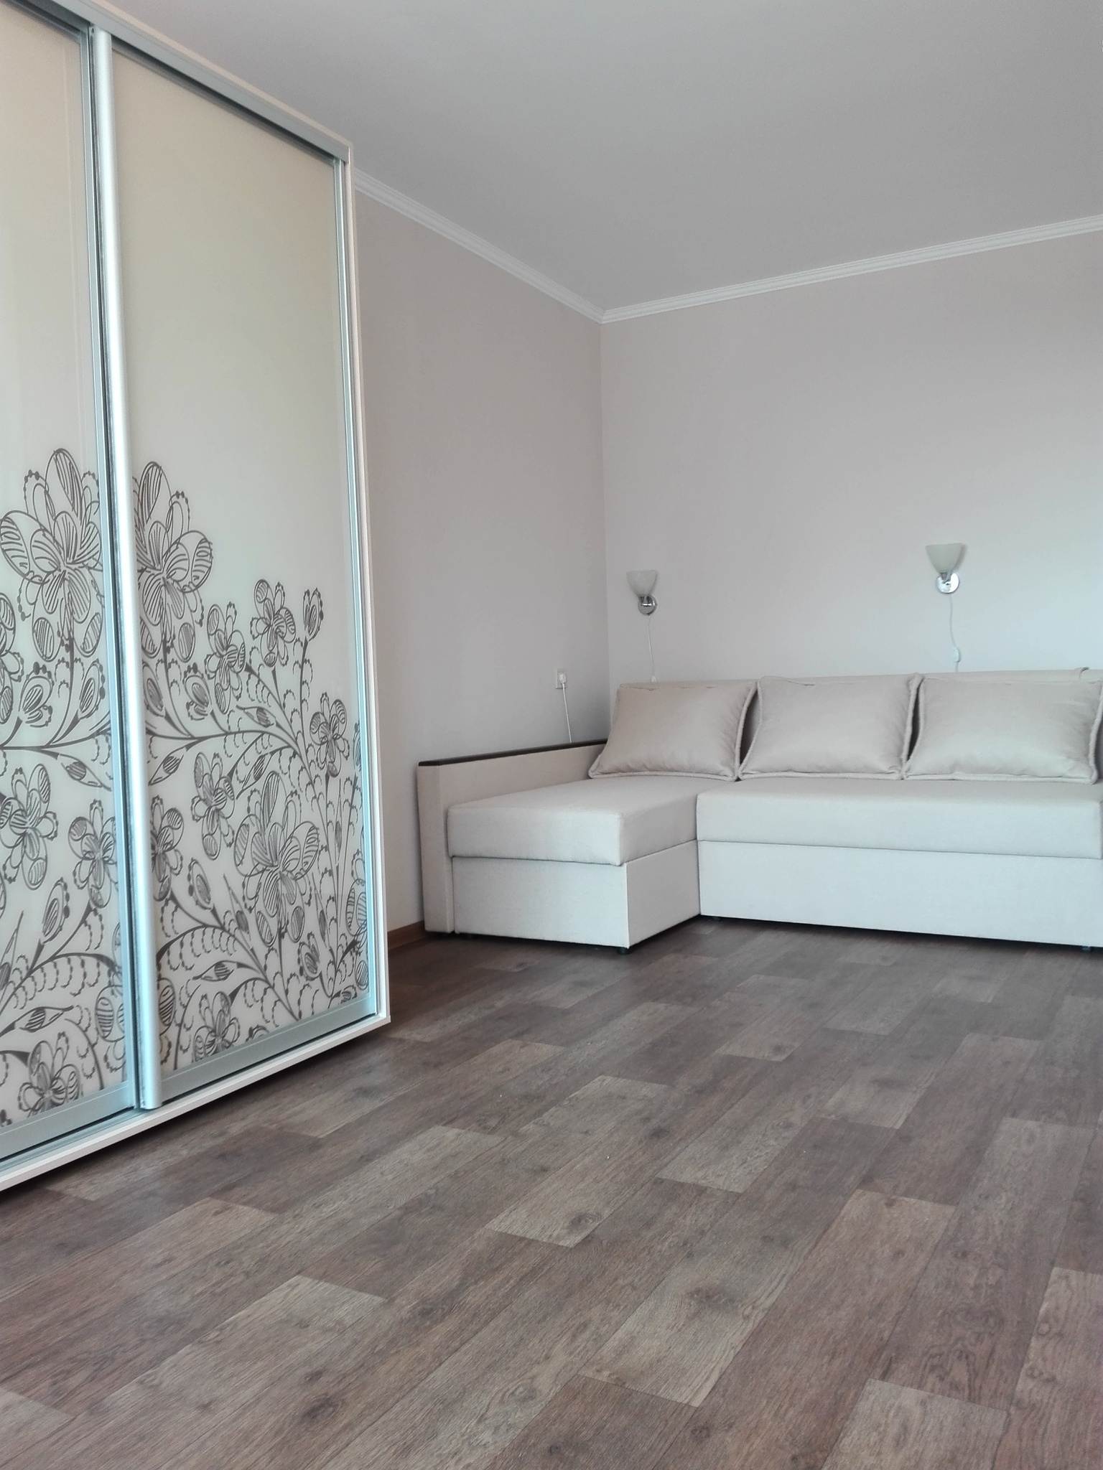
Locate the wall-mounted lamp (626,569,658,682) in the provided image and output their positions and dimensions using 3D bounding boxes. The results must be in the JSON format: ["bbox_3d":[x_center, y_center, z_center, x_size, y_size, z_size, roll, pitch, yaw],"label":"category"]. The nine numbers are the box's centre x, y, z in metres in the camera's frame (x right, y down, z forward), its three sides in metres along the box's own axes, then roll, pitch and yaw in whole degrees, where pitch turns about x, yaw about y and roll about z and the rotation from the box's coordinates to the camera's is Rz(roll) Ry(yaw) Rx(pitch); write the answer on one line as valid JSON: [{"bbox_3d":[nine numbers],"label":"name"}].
[{"bbox_3d":[0.401,-0.491,5.184,0.145,0.503,0.150,0,4,30],"label":"wall-mounted lamp"}]

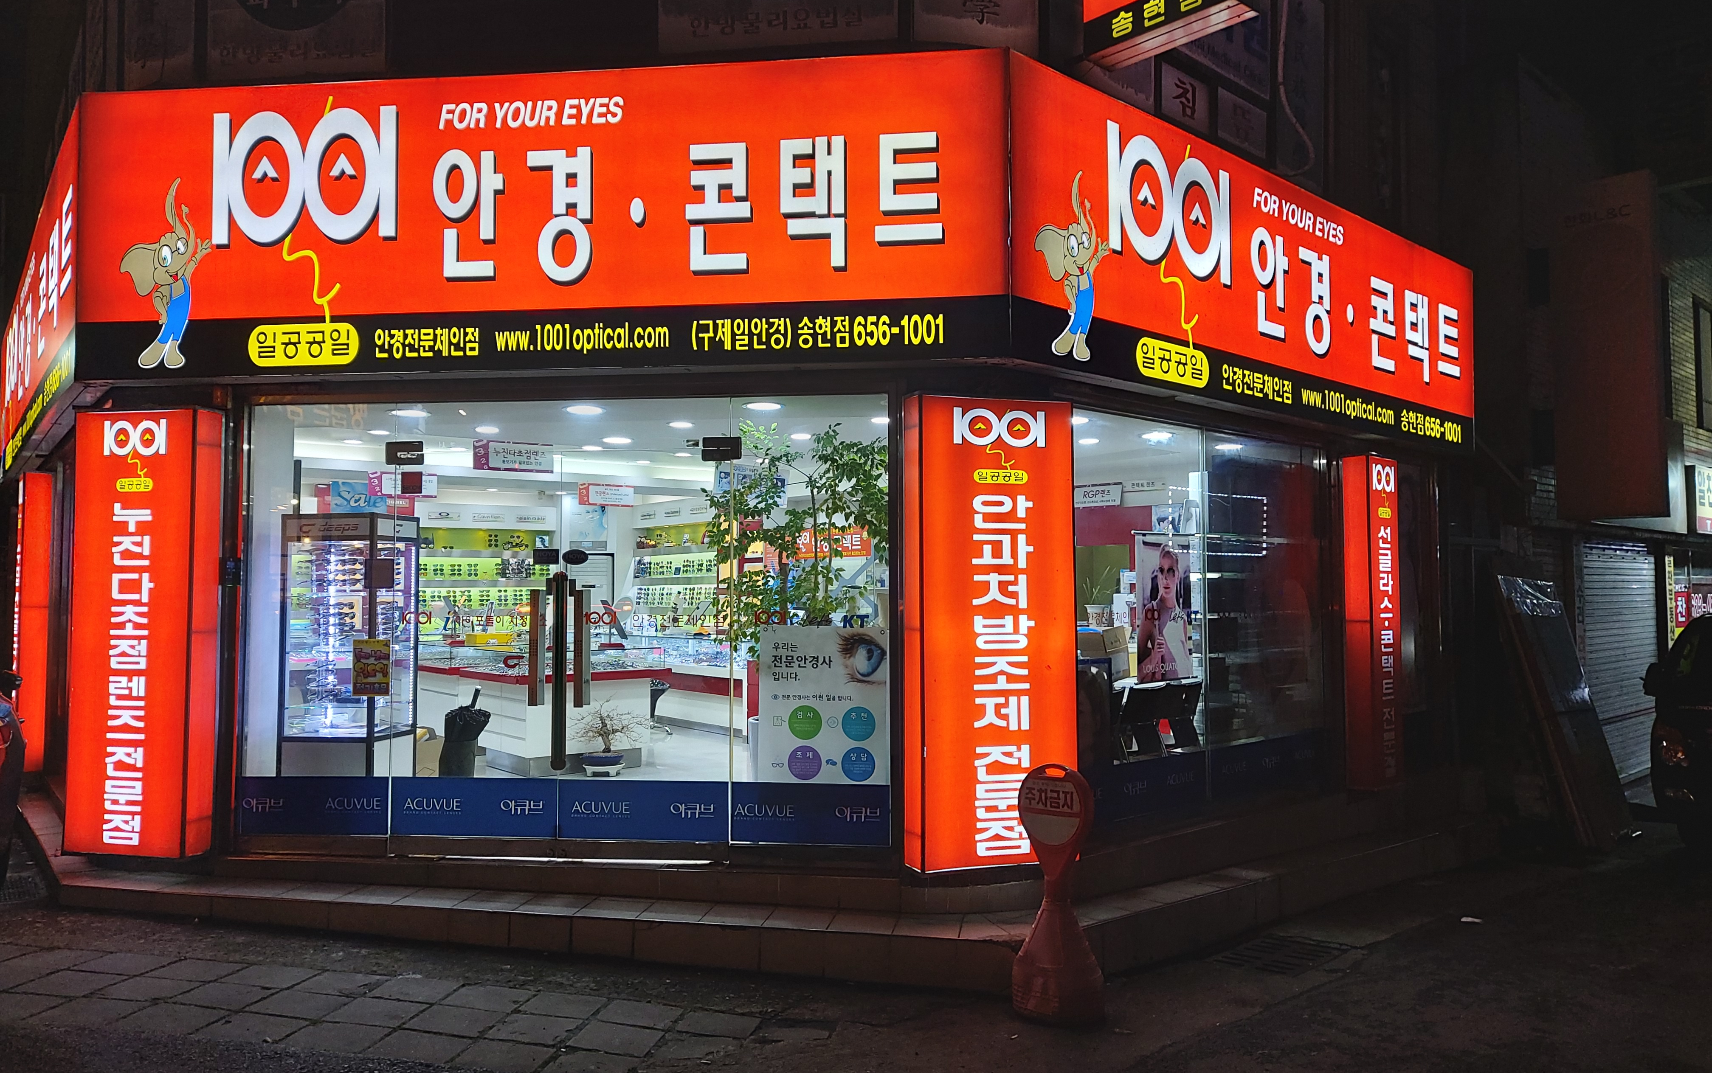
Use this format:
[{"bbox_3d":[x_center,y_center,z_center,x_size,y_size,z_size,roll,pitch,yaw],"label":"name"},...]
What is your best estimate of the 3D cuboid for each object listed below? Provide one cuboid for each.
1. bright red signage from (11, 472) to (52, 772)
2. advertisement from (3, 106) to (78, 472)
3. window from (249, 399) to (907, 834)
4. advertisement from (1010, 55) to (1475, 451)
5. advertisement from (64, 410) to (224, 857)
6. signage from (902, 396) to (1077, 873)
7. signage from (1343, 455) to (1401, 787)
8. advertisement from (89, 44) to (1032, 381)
[{"bbox_3d":[-6.240,0.636,9.363,0.162,2.207,0.445,2,-4,-39],"label":"bright red signage"},{"bbox_3d":[-6.116,-1.403,9.312,0.181,1.492,7.119,2,-4,-37],"label":"advertisement"},{"bbox_3d":[-1.492,0.414,6.246,3.341,2.209,0.057,0,-3,6],"label":"window"},{"bbox_3d":[2.726,-1.492,7.878,5.636,1.486,0.181,2,-4,-43],"label":"advertisement"},{"bbox_3d":[-3.692,0.484,6.409,0.740,2.280,0.203,-1,-3,15],"label":"advertisement"},{"bbox_3d":[0.664,0.459,6.073,0.826,2.272,0.217,1,-3,-19],"label":"signage"},{"bbox_3d":[3.586,0.593,8.574,0.431,2.274,0.181,2,-4,-40],"label":"signage"},{"bbox_3d":[-1.642,-1.571,6.251,4.788,1.503,0.181,0,-3,6],"label":"advertisement"}]

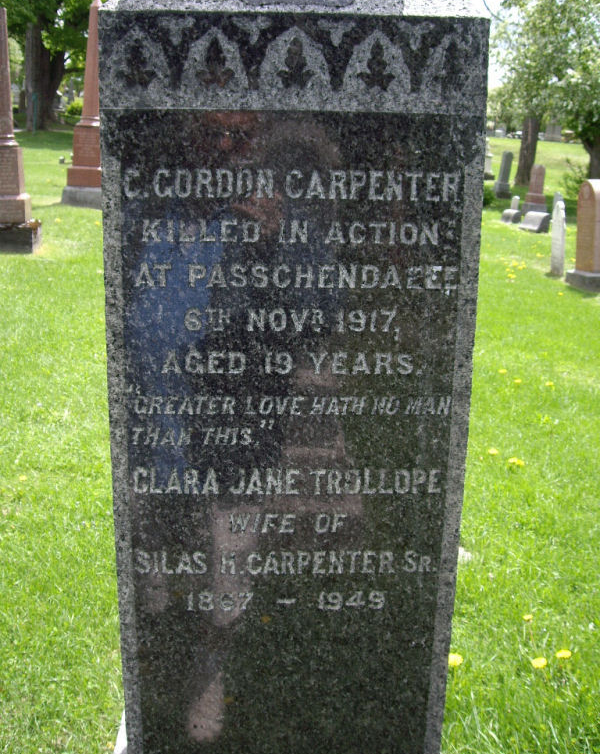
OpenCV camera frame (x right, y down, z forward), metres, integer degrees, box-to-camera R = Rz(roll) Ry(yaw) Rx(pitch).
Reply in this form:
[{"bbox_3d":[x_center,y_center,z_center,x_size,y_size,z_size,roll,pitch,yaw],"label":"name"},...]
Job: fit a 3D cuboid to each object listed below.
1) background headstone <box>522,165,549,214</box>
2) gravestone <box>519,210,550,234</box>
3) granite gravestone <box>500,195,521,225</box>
[{"bbox_3d":[4.786,-3.810,17.787,0.280,1.000,0.440,-5,17,-19],"label":"background headstone"},{"bbox_3d":[3.964,-2.630,14.760,0.250,0.350,0.550,-3,16,-14],"label":"gravestone"},{"bbox_3d":[3.849,-3.038,15.954,0.210,0.480,0.380,-3,16,-14],"label":"granite gravestone"}]

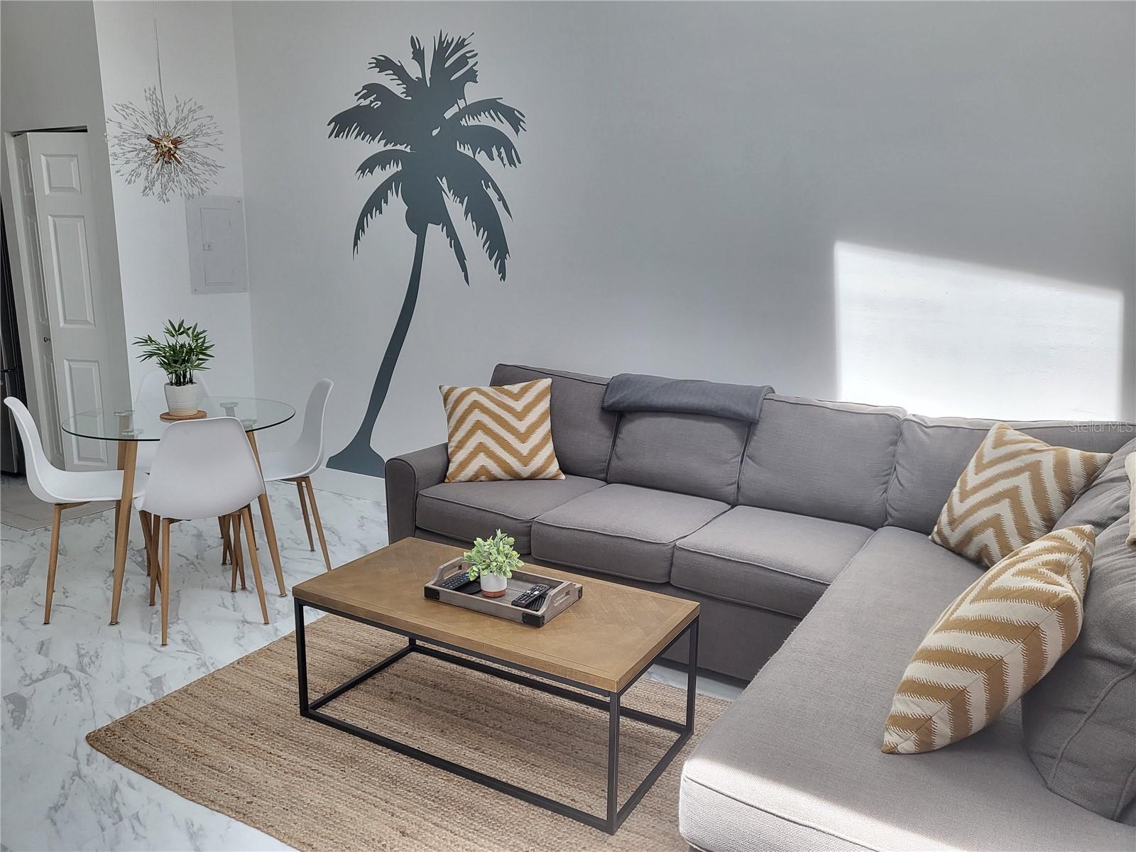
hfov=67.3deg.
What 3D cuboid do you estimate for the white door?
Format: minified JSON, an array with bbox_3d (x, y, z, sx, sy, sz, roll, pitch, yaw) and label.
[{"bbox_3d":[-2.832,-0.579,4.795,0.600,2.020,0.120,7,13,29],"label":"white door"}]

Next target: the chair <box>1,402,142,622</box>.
[{"bbox_3d":[-1.951,0.305,3.488,0.515,0.855,0.455,-6,13,-29],"label":"chair"}]

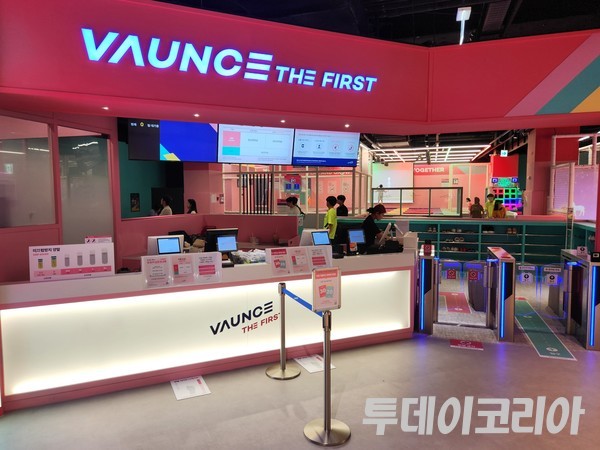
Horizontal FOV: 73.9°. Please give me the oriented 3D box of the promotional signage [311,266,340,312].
[{"bbox_3d":[0.203,0.482,2.931,0.228,0.315,0.025,-2,4,-24],"label":"promotional signage"}]

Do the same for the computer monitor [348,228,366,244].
[{"bbox_3d":[0.721,0.148,5.000,0.230,0.180,0.040,-1,-16,-16],"label":"computer monitor"}]

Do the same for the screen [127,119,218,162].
[{"bbox_3d":[-1.783,-1.242,5.679,1.216,0.690,0.070,-2,10,-24],"label":"screen"}]

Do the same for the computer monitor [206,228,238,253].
[{"bbox_3d":[-0.900,0.196,4.600,0.370,0.310,0.160,-2,-6,-17],"label":"computer monitor"}]

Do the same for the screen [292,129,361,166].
[{"bbox_3d":[0.444,-1.317,6.655,1.216,0.690,0.070,-2,10,-24],"label":"screen"}]

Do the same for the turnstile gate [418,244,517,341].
[{"bbox_3d":[2.315,0.904,5.652,1.120,1.020,1.200,1,4,19],"label":"turnstile gate"}]

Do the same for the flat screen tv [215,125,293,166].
[{"bbox_3d":[-0.670,-1.280,6.167,1.216,0.690,0.070,-2,10,-24],"label":"flat screen tv"}]

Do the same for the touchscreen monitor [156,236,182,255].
[{"bbox_3d":[-1.375,0.224,4.200,0.240,0.185,0.040,-2,-18,-27],"label":"touchscreen monitor"}]

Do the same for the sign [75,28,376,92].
[{"bbox_3d":[-0.532,-1.804,4.497,3.400,0.320,0.080,-2,4,-24],"label":"sign"}]

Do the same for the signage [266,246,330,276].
[{"bbox_3d":[0.000,0.399,4.378,0.740,0.300,0.060,-2,-14,-23],"label":"signage"}]

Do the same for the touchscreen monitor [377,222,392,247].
[{"bbox_3d":[1.111,0.130,5.200,0.050,0.310,0.350,25,11,14],"label":"touchscreen monitor"}]

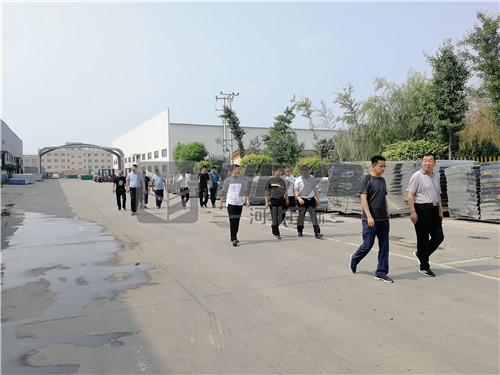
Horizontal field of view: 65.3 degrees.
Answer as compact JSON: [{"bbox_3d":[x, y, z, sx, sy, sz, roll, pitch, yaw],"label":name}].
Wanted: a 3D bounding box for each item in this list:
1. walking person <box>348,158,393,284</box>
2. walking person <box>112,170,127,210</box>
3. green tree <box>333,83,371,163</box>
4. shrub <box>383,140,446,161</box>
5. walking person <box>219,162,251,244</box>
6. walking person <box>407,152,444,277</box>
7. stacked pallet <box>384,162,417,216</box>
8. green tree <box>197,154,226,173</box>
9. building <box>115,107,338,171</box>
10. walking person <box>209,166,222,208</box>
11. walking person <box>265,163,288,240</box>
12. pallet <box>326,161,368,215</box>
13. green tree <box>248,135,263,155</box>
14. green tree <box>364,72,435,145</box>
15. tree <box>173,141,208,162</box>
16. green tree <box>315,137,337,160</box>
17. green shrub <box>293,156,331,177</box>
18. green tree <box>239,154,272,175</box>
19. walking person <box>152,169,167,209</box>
[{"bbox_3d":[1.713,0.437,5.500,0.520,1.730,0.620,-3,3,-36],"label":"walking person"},{"bbox_3d":[-5.688,0.121,16.976,0.580,1.700,0.420,0,2,-14],"label":"walking person"},{"bbox_3d":[5.519,-2.340,20.910,2.200,6.400,2.100,0,2,0],"label":"green tree"},{"bbox_3d":[7.325,-0.662,17.343,2.900,2.800,2.700,-2,3,-27],"label":"shrub"},{"bbox_3d":[-0.313,0.376,8.150,0.580,1.690,0.420,-1,2,-12],"label":"walking person"},{"bbox_3d":[2.523,0.381,5.600,0.520,1.750,0.470,-2,3,-29],"label":"walking person"},{"bbox_3d":[5.690,0.039,14.572,1.200,2.000,1.200,-2,2,-43],"label":"stacked pallet"},{"bbox_3d":[-4.433,-2.015,45.022,3.100,3.500,3.000,-2,3,-26],"label":"green tree"},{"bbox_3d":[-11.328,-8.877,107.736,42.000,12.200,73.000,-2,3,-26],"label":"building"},{"bbox_3d":[-1.438,-0.017,16.350,0.520,1.750,0.420,-1,2,-12],"label":"walking person"},{"bbox_3d":[0.608,0.344,8.950,0.520,1.690,0.420,-2,2,-15],"label":"walking person"},{"bbox_3d":[3.550,-0.001,13.750,1.150,1.800,1.400,-2,3,-26],"label":"pallet"},{"bbox_3d":[0.479,-2.007,33.930,1.500,5.000,1.500,0,2,0],"label":"green tree"},{"bbox_3d":[8.840,-3.055,22.855,4.500,7.100,4.300,-1,2,0],"label":"green tree"},{"bbox_3d":[-5.797,-2.120,37.930,3.500,5.000,3.400,0,2,0],"label":"tree"},{"bbox_3d":[5.227,-1.410,26.941,1.700,4.200,1.700,0,2,0],"label":"green tree"},{"bbox_3d":[3.469,-0.469,21.963,2.300,2.600,2.100,0,2,0],"label":"green shrub"},{"bbox_3d":[0.426,-1.183,31.142,2.700,2.850,2.700,-1,2,0],"label":"green tree"},{"bbox_3d":[-3.833,0.063,16.500,0.560,1.700,0.420,-2,3,-20],"label":"walking person"}]

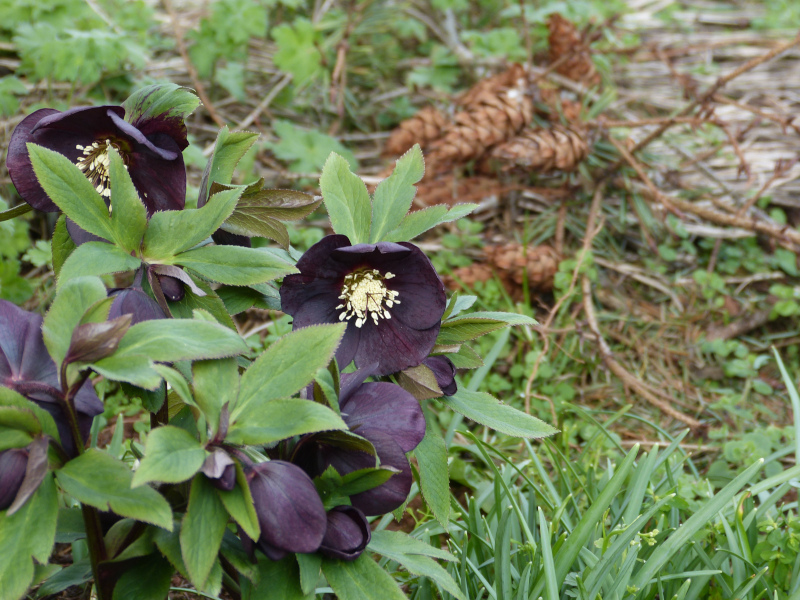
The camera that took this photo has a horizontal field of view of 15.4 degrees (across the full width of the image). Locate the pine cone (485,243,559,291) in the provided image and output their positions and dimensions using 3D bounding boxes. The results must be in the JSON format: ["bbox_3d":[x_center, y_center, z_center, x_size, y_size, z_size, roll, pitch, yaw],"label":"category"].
[{"bbox_3d":[0.068,-0.019,1.660,0.044,0.025,0.025,8,23,-22],"label":"pine cone"}]

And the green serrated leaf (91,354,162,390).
[{"bbox_3d":[-0.120,0.032,1.295,0.041,0.009,0.018,13,48,29],"label":"green serrated leaf"}]

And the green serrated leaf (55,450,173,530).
[{"bbox_3d":[-0.118,0.078,1.220,0.052,0.010,0.026,26,51,9],"label":"green serrated leaf"}]

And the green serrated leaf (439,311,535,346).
[{"bbox_3d":[0.039,0.012,1.350,0.048,0.009,0.017,-8,42,-6],"label":"green serrated leaf"}]

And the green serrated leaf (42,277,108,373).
[{"bbox_3d":[-0.143,0.010,1.310,0.024,0.045,0.016,12,-16,13],"label":"green serrated leaf"}]

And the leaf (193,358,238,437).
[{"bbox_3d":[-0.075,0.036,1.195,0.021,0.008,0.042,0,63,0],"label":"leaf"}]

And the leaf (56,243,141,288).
[{"bbox_3d":[-0.125,-0.014,1.230,0.039,0.010,0.024,-21,34,-30],"label":"leaf"}]

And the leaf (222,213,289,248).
[{"bbox_3d":[-0.064,-0.031,1.285,0.034,0.008,0.019,25,40,-9],"label":"leaf"}]

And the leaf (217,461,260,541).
[{"bbox_3d":[-0.071,0.088,1.300,0.017,0.008,0.038,-8,53,-38],"label":"leaf"}]

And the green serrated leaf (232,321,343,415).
[{"bbox_3d":[-0.049,0.031,1.310,0.066,0.010,0.026,-38,63,-18],"label":"green serrated leaf"}]

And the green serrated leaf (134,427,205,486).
[{"bbox_3d":[-0.101,0.068,1.290,0.042,0.010,0.023,-27,49,-36],"label":"green serrated leaf"}]

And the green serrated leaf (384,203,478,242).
[{"bbox_3d":[0.012,-0.033,1.350,0.053,0.009,0.017,-22,65,-13],"label":"green serrated leaf"}]

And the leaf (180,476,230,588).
[{"bbox_3d":[-0.080,0.094,1.210,0.021,0.049,0.009,2,-6,6],"label":"leaf"}]

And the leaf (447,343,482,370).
[{"bbox_3d":[0.025,0.023,1.270,0.029,0.006,0.013,18,53,6],"label":"leaf"}]

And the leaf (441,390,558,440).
[{"bbox_3d":[0.045,0.052,1.345,0.058,0.009,0.018,21,51,0],"label":"leaf"}]

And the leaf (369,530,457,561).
[{"bbox_3d":[0.005,0.104,1.250,0.040,0.007,0.015,18,42,12],"label":"leaf"}]

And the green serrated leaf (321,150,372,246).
[{"bbox_3d":[-0.023,-0.044,1.285,0.020,0.044,0.009,-12,-12,-2],"label":"green serrated leaf"}]

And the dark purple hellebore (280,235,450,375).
[{"bbox_3d":[-0.016,0.002,1.250,0.069,0.057,0.031,2,24,4],"label":"dark purple hellebore"}]

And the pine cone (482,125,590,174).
[{"bbox_3d":[0.077,-0.085,1.680,0.061,0.027,0.027,-3,33,-7],"label":"pine cone"}]

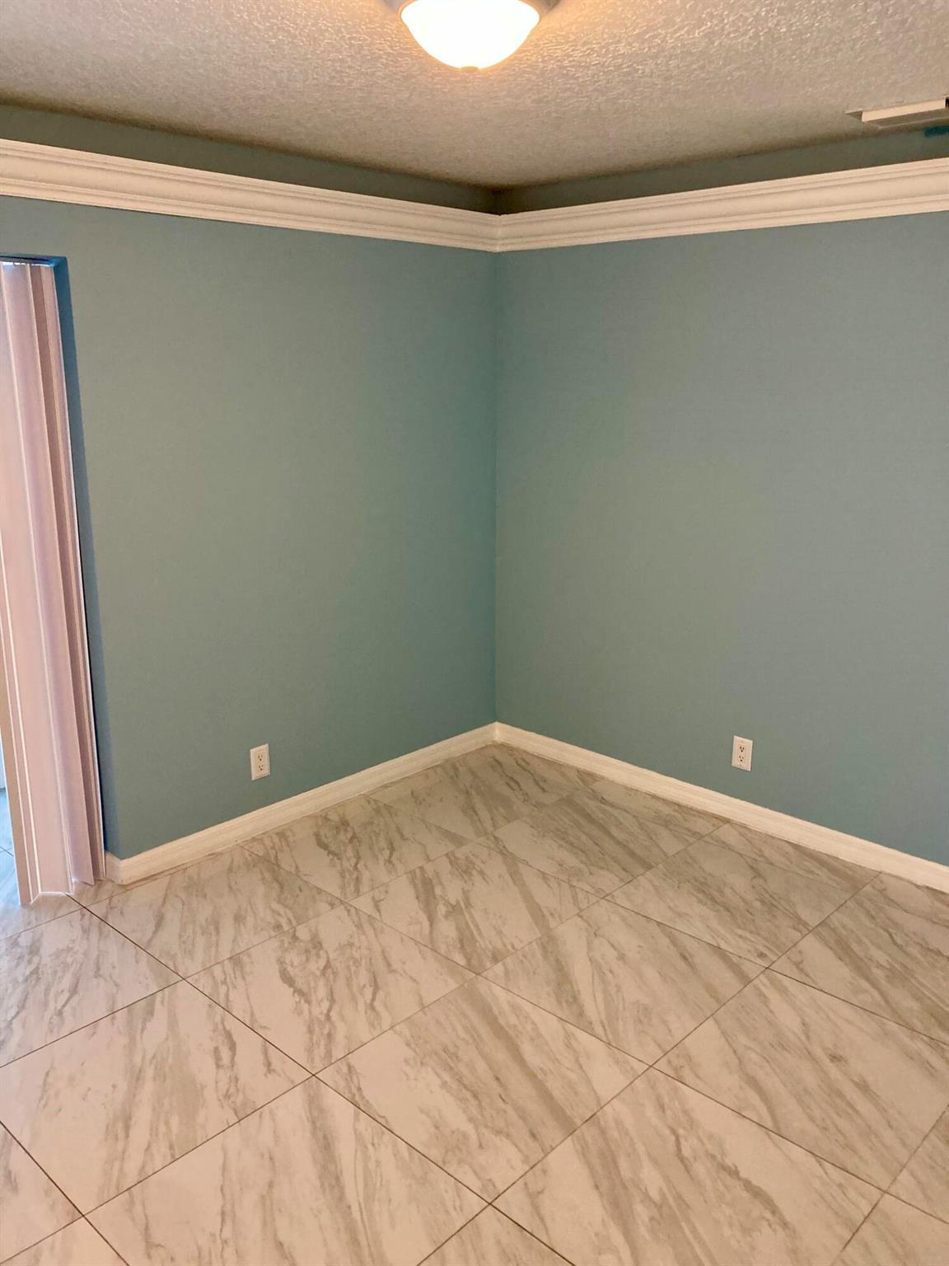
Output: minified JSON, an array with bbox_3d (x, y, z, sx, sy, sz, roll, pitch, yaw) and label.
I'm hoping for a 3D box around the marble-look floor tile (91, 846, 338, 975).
[{"bbox_3d":[-0.845,0.895,3.354,0.588,0.010,0.594,13,20,41],"label":"marble-look floor tile"}]

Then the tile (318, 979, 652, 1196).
[{"bbox_3d":[0.023,1.101,2.567,0.588,0.010,0.594,13,20,41],"label":"tile"}]

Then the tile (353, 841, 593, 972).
[{"bbox_3d":[0.002,0.889,3.386,0.588,0.010,0.594,13,20,41],"label":"tile"}]

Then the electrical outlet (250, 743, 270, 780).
[{"bbox_3d":[-0.795,0.482,3.811,0.009,0.123,0.078,13,20,41],"label":"electrical outlet"}]

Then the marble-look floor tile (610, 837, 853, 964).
[{"bbox_3d":[0.848,0.882,3.419,0.588,0.010,0.594,13,20,41],"label":"marble-look floor tile"}]

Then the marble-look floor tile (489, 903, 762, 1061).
[{"bbox_3d":[0.435,0.992,2.993,0.588,0.010,0.594,13,20,41],"label":"marble-look floor tile"}]

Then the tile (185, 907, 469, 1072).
[{"bbox_3d":[-0.411,0.998,2.960,0.588,0.010,0.594,13,20,41],"label":"tile"}]

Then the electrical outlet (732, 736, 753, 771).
[{"bbox_3d":[1.021,0.461,3.903,0.078,0.123,0.009,13,20,41],"label":"electrical outlet"}]

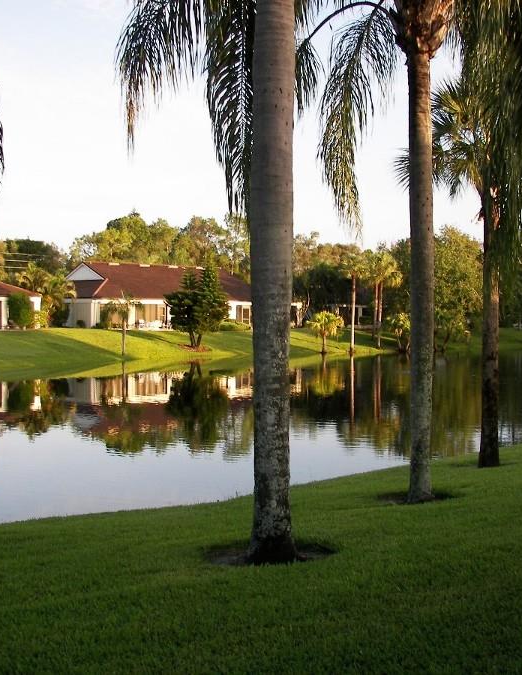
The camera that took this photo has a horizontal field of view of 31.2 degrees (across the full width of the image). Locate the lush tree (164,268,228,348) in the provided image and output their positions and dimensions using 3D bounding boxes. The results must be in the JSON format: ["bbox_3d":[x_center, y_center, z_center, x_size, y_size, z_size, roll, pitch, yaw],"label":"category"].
[{"bbox_3d":[-5.020,-2.320,72.300,5.020,6.330,4.770,0,1,0],"label":"lush tree"}]

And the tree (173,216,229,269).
[{"bbox_3d":[-7.628,-8.397,120.000,7.180,14.230,7.180,0,1,0],"label":"tree"}]

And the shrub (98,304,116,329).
[{"bbox_3d":[-13.865,-1.862,84.000,1.620,2.200,1.620,0,1,0],"label":"shrub"}]

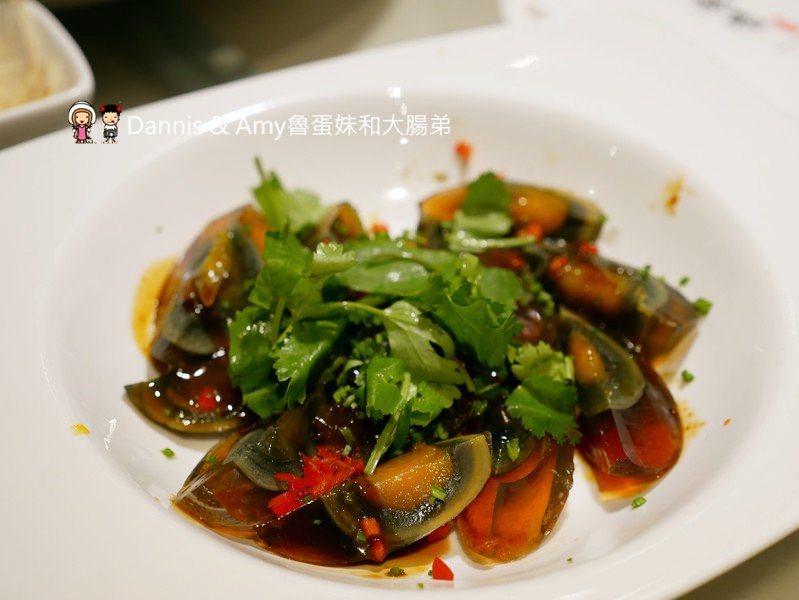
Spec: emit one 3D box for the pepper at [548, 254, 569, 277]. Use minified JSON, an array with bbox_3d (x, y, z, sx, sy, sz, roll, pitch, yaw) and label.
[{"bbox_3d":[0.056,-0.012,0.423,0.007,0.006,0.007,0,42,0],"label":"pepper"}]

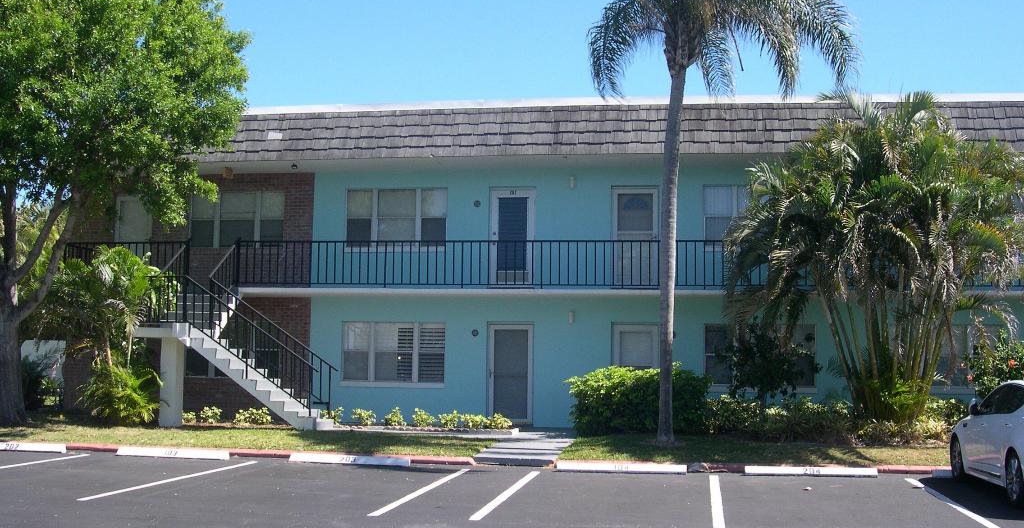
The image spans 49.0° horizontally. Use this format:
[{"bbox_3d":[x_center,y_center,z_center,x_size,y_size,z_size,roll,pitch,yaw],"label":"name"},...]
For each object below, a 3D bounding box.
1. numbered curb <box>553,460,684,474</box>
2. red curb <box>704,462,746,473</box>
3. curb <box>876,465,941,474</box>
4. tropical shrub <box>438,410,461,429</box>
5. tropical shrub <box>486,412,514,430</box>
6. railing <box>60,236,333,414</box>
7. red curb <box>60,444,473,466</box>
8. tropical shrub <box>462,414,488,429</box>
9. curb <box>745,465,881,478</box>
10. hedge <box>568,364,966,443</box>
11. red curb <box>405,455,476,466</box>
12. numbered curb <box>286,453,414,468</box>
[{"bbox_3d":[1.512,2.861,15.742,1.860,0.125,0.170,0,-5,9],"label":"numbered curb"},{"bbox_3d":[3.050,2.901,16.066,0.571,0.120,0.200,0,-5,9],"label":"red curb"},{"bbox_3d":[5.529,2.872,15.690,0.900,0.120,0.200,0,-5,9],"label":"curb"},{"bbox_3d":[-1.241,3.087,22.404,0.439,0.335,0.420,0,-5,9],"label":"tropical shrub"},{"bbox_3d":[-0.233,3.098,22.239,0.533,0.321,0.480,0,-5,9],"label":"tropical shrub"},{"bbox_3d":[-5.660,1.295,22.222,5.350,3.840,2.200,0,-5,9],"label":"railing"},{"bbox_3d":[-3.865,2.900,17.197,6.817,0.120,0.200,0,-5,9],"label":"red curb"},{"bbox_3d":[-0.740,3.115,22.320,0.557,0.253,0.450,0,-5,9],"label":"tropical shrub"},{"bbox_3d":[4.085,2.839,15.336,1.840,0.125,0.170,0,-5,9],"label":"curb"},{"bbox_3d":[4.687,2.587,21.033,7.414,1.342,2.100,0,-5,9],"label":"hedge"},{"bbox_3d":[-1.037,2.914,16.724,1.054,0.120,0.200,0,-5,9],"label":"red curb"},{"bbox_3d":[-2.384,2.859,16.376,1.840,0.125,0.170,0,-5,9],"label":"numbered curb"}]

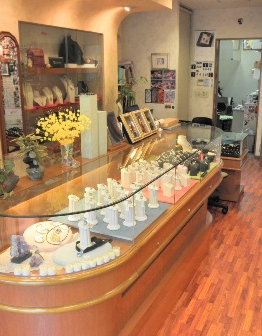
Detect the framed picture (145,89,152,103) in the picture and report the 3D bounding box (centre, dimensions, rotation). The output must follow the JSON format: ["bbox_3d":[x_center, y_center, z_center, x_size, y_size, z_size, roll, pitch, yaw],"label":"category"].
[{"bbox_3d":[0.307,-1.248,6.306,0.114,0.235,0.025,4,15,18],"label":"framed picture"}]

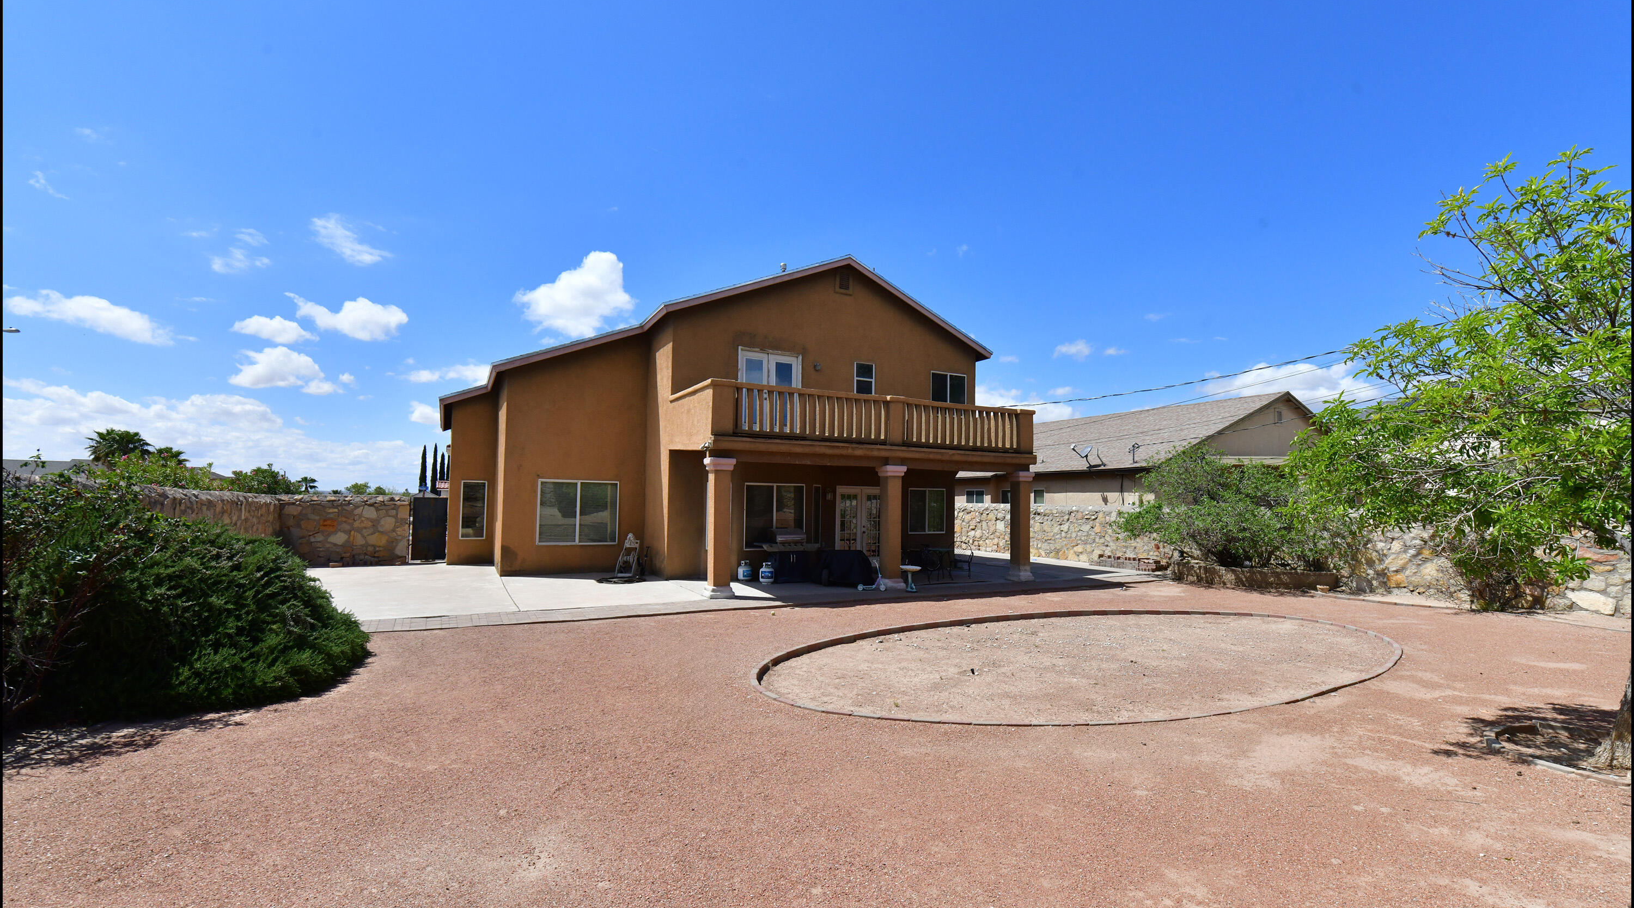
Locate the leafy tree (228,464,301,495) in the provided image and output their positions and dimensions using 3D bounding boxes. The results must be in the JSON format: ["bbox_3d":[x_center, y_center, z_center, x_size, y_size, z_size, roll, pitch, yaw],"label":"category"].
[{"bbox_3d":[-16.796,1.617,22.100,2.000,2.750,2.000,3,-5,-29],"label":"leafy tree"}]

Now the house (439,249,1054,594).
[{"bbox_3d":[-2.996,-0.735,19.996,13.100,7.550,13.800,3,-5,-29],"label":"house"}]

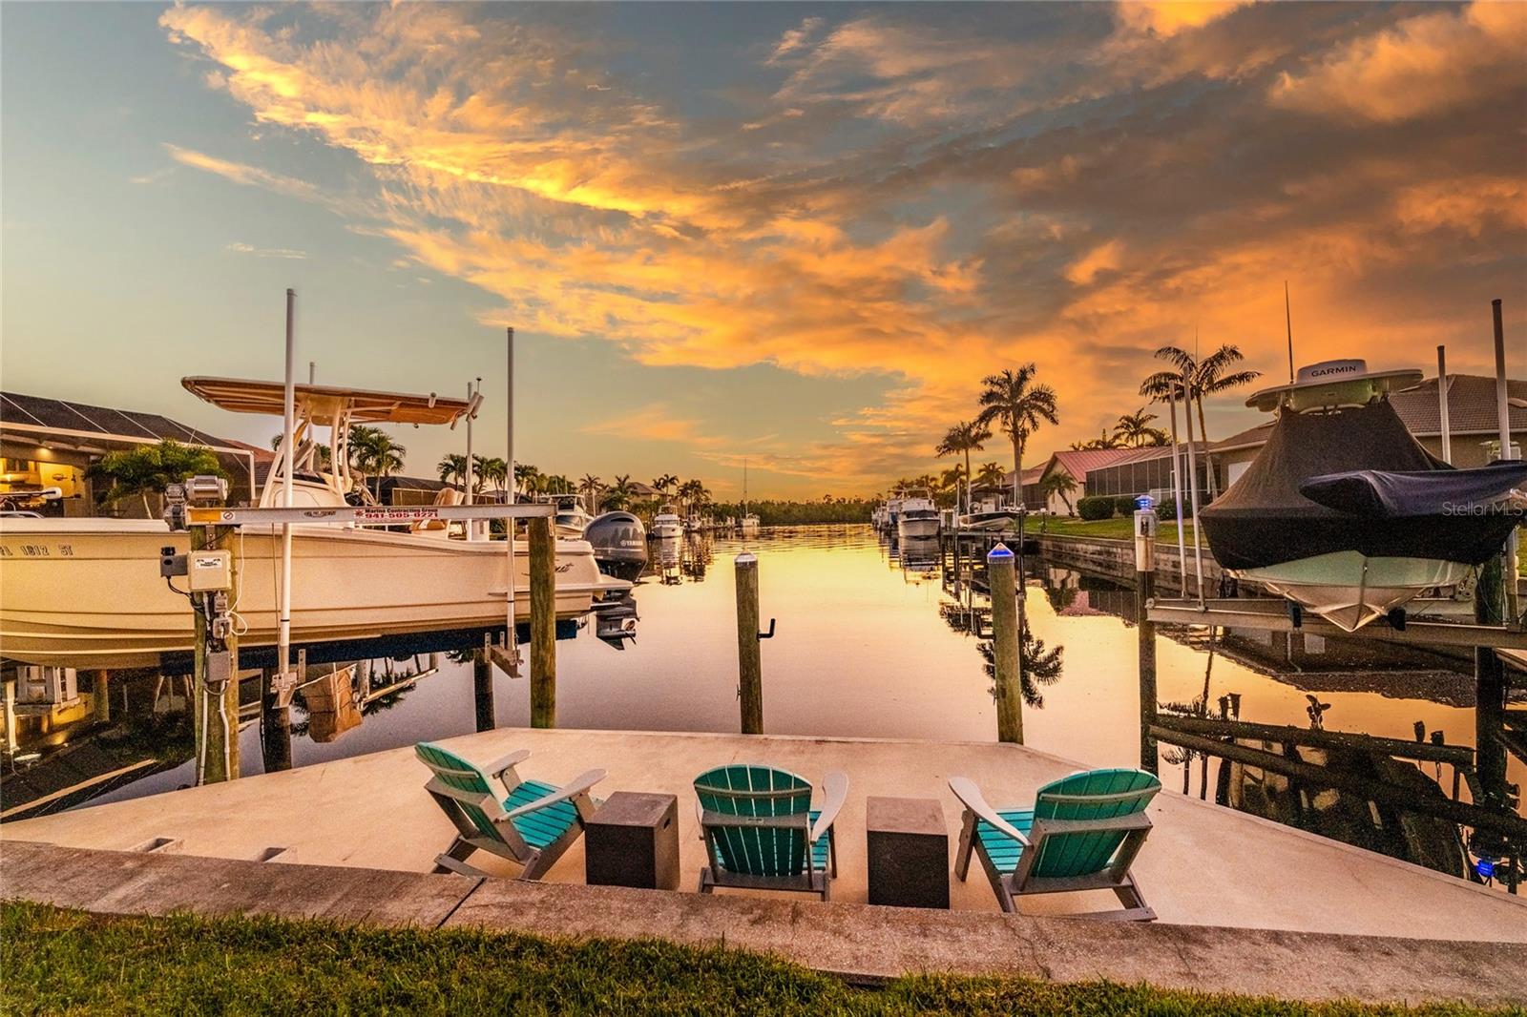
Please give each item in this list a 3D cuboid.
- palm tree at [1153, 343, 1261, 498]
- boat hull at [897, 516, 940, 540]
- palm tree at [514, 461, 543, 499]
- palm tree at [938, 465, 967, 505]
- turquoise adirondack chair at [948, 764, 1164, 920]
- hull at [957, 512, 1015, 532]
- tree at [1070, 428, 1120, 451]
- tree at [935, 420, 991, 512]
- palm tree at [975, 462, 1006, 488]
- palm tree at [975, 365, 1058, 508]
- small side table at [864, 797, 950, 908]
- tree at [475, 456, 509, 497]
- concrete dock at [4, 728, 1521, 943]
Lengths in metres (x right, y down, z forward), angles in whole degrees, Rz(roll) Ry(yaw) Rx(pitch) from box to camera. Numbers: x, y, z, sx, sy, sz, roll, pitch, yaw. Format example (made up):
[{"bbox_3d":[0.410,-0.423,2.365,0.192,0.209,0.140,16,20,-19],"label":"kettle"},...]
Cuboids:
[{"bbox_3d":[21.360,-3.582,29.000,5.000,8.678,5.000,-1,-1,0],"label":"palm tree"},{"bbox_3d":[15.875,1.960,61.000,3.900,2.200,11.000,-1,-1,8],"label":"boat hull"},{"bbox_3d":[-18.879,-0.660,47.969,2.600,6.202,2.600,-1,-1,0],"label":"palm tree"},{"bbox_3d":[26.217,-2.292,81.960,4.000,7.936,4.000,-1,-1,0],"label":"palm tree"},{"bbox_3d":[1.501,1.564,2.998,0.845,0.887,0.908,-1,-1,-4],"label":"turquoise adirondack chair"},{"bbox_3d":[12.589,0.760,33.500,2.300,1.200,5.500,-1,-1,5],"label":"hull"},{"bbox_3d":[36.437,-3.747,64.950,5.200,10.004,5.200,-1,-1,0],"label":"tree"},{"bbox_3d":[23.238,-4.250,67.941,6.000,11.717,6.000,-1,-1,0],"label":"tree"},{"bbox_3d":[28.804,-2.166,74.963,4.000,7.419,4.000,-1,-1,0],"label":"palm tree"},{"bbox_3d":[23.488,-6.241,55.000,7.100,14.250,7.100,-1,-1,0],"label":"palm tree"},{"bbox_3d":[0.724,1.789,2.996,0.371,0.477,0.351,-1,-1,10],"label":"small side table"},{"bbox_3d":[-19.746,-0.864,43.000,2.500,5.873,2.500,-1,-1,0],"label":"tree"},{"bbox_3d":[-0.661,2.207,4.020,11.289,0.200,3.117,-1,-1,8],"label":"concrete dock"}]

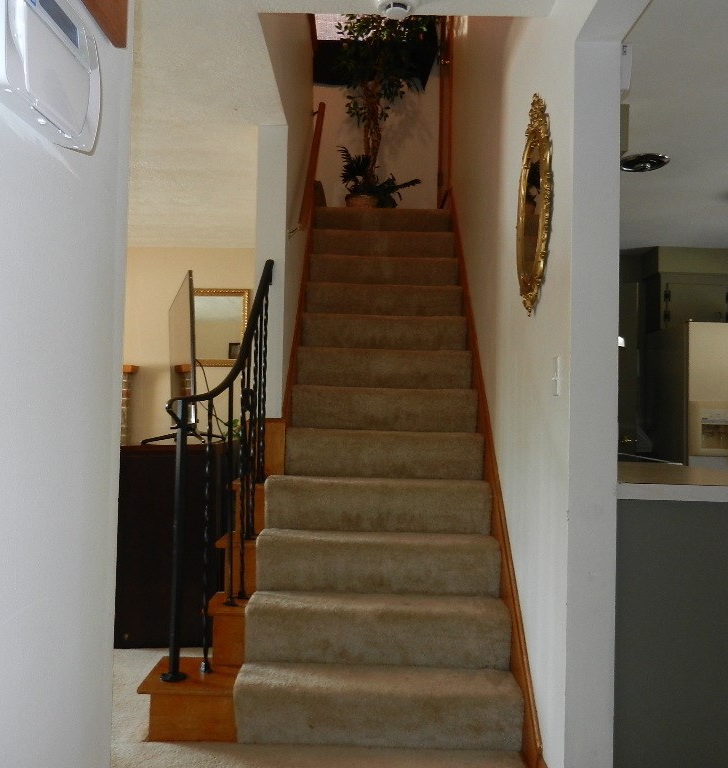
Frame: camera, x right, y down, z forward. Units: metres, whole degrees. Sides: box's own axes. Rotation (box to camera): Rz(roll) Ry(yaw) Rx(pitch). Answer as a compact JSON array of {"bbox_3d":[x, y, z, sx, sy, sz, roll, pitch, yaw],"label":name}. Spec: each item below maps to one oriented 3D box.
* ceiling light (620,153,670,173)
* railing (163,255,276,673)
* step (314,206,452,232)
[{"bbox_3d":[1.414,-1.093,3.718,0.259,0.056,0.259,1,-1,0],"label":"ceiling light"},{"bbox_3d":[-0.547,0.211,2.894,0.268,1.586,0.828,1,-1,0],"label":"railing"},{"bbox_3d":[0.125,-1.054,5.015,0.888,0.202,0.253,1,-1,0],"label":"step"}]

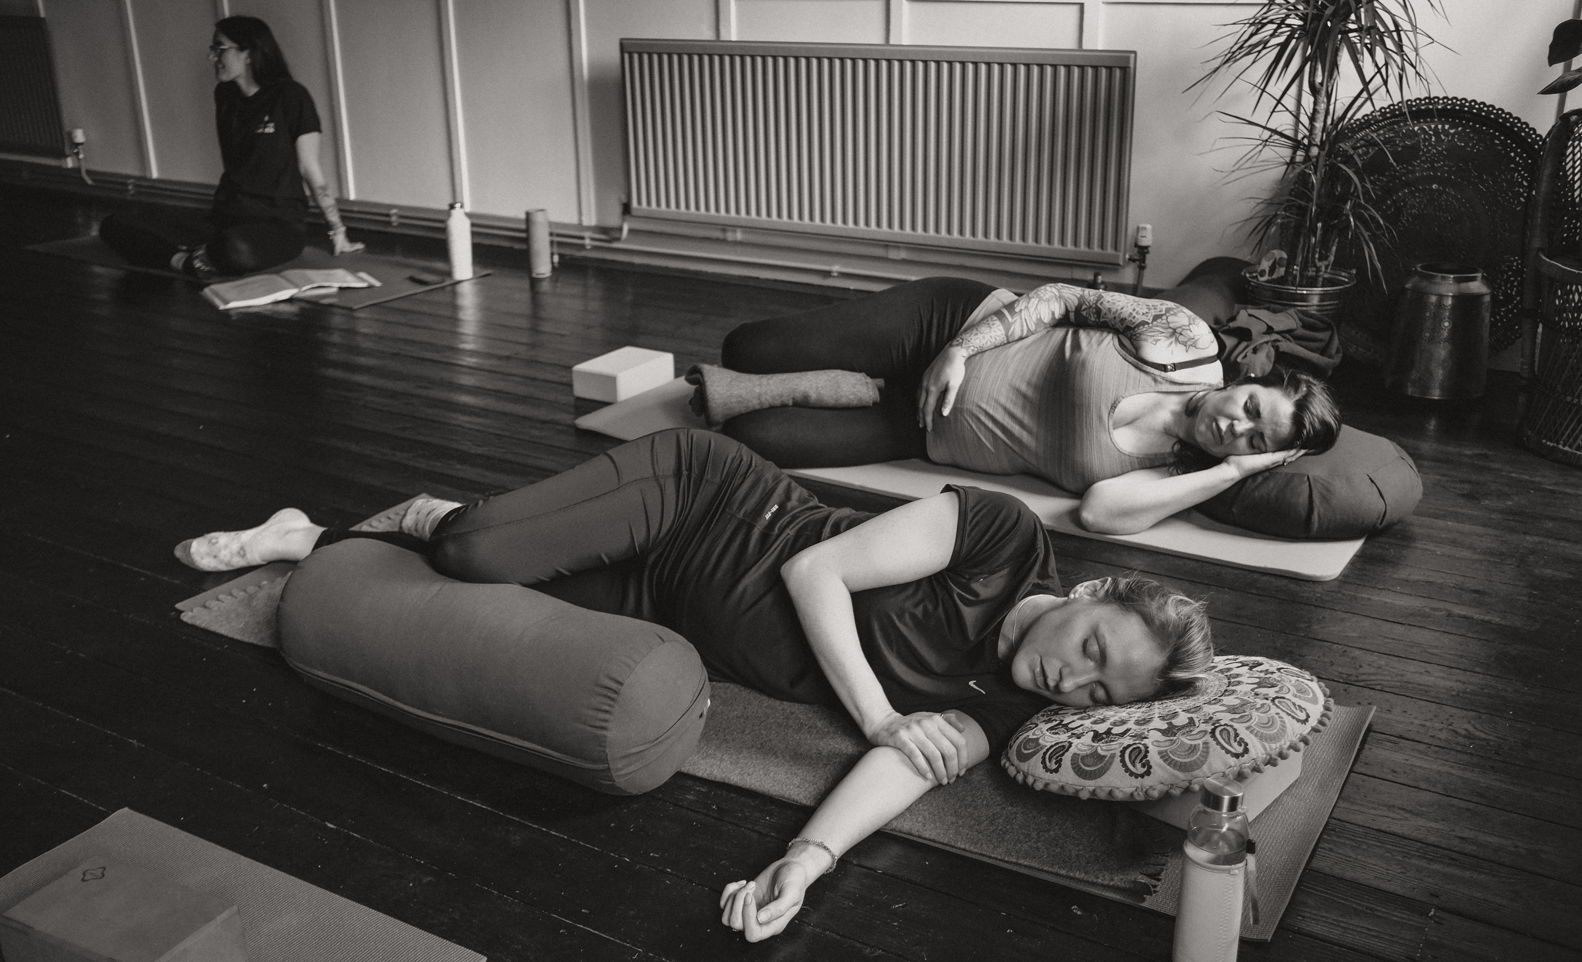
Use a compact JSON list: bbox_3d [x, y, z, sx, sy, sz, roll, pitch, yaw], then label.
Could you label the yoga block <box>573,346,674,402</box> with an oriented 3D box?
[{"bbox_3d":[-0.410,-0.262,3.778,0.138,0.071,0.230,11,23,30],"label":"yoga block"}]

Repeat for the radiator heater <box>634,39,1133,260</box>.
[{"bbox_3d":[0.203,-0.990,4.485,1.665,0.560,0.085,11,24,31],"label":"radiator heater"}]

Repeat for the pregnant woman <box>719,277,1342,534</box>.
[{"bbox_3d":[0.406,-0.216,3.107,1.360,0.400,0.580,13,25,35],"label":"pregnant woman"}]

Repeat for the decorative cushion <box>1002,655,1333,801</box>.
[{"bbox_3d":[0.471,0.302,1.954,0.410,0.130,0.410,-3,16,35],"label":"decorative cushion"}]

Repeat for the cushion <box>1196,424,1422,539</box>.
[{"bbox_3d":[0.950,-0.007,2.849,0.410,0.155,0.410,11,24,31],"label":"cushion"}]

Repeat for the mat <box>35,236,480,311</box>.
[{"bbox_3d":[-1.896,-0.777,5.363,1.830,0.008,0.575,13,24,33],"label":"mat"}]

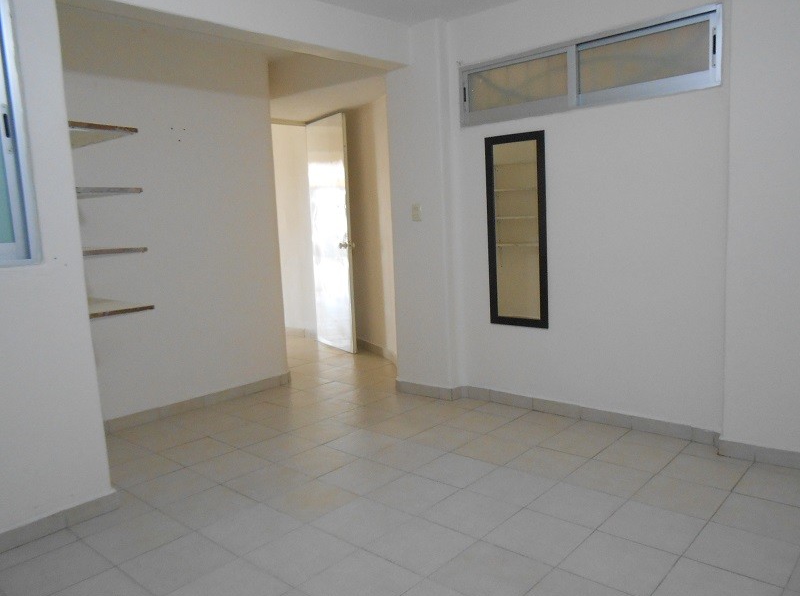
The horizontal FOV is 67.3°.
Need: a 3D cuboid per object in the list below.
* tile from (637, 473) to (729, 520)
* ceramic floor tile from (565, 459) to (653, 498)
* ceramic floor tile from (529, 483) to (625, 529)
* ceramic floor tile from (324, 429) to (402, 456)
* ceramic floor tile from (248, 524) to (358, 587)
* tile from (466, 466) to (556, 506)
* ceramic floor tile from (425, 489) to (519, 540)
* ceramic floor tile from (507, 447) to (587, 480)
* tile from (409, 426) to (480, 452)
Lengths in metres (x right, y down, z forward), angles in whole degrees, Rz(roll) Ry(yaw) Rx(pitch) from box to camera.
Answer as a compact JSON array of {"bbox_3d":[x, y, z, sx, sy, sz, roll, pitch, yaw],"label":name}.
[{"bbox_3d":[1.147,0.815,2.466,0.302,0.010,0.302,4,9,41],"label":"tile"},{"bbox_3d":[0.946,0.821,2.712,0.313,0.010,0.313,3,9,42],"label":"ceramic floor tile"},{"bbox_3d":[0.718,0.838,2.433,0.302,0.010,0.302,4,9,41],"label":"ceramic floor tile"},{"bbox_3d":[-0.197,0.801,3.317,0.313,0.010,0.313,3,9,42],"label":"ceramic floor tile"},{"bbox_3d":[-0.355,0.912,2.147,0.304,0.009,0.304,3,9,42],"label":"ceramic floor tile"},{"bbox_3d":[0.483,0.818,2.620,0.304,0.009,0.304,3,9,42],"label":"tile"},{"bbox_3d":[0.285,0.860,2.402,0.302,0.010,0.302,4,9,41],"label":"ceramic floor tile"},{"bbox_3d":[0.698,0.797,2.902,0.306,0.010,0.306,4,9,41],"label":"ceramic floor tile"},{"bbox_3d":[0.231,0.757,3.253,0.304,0.009,0.304,3,9,42],"label":"tile"}]

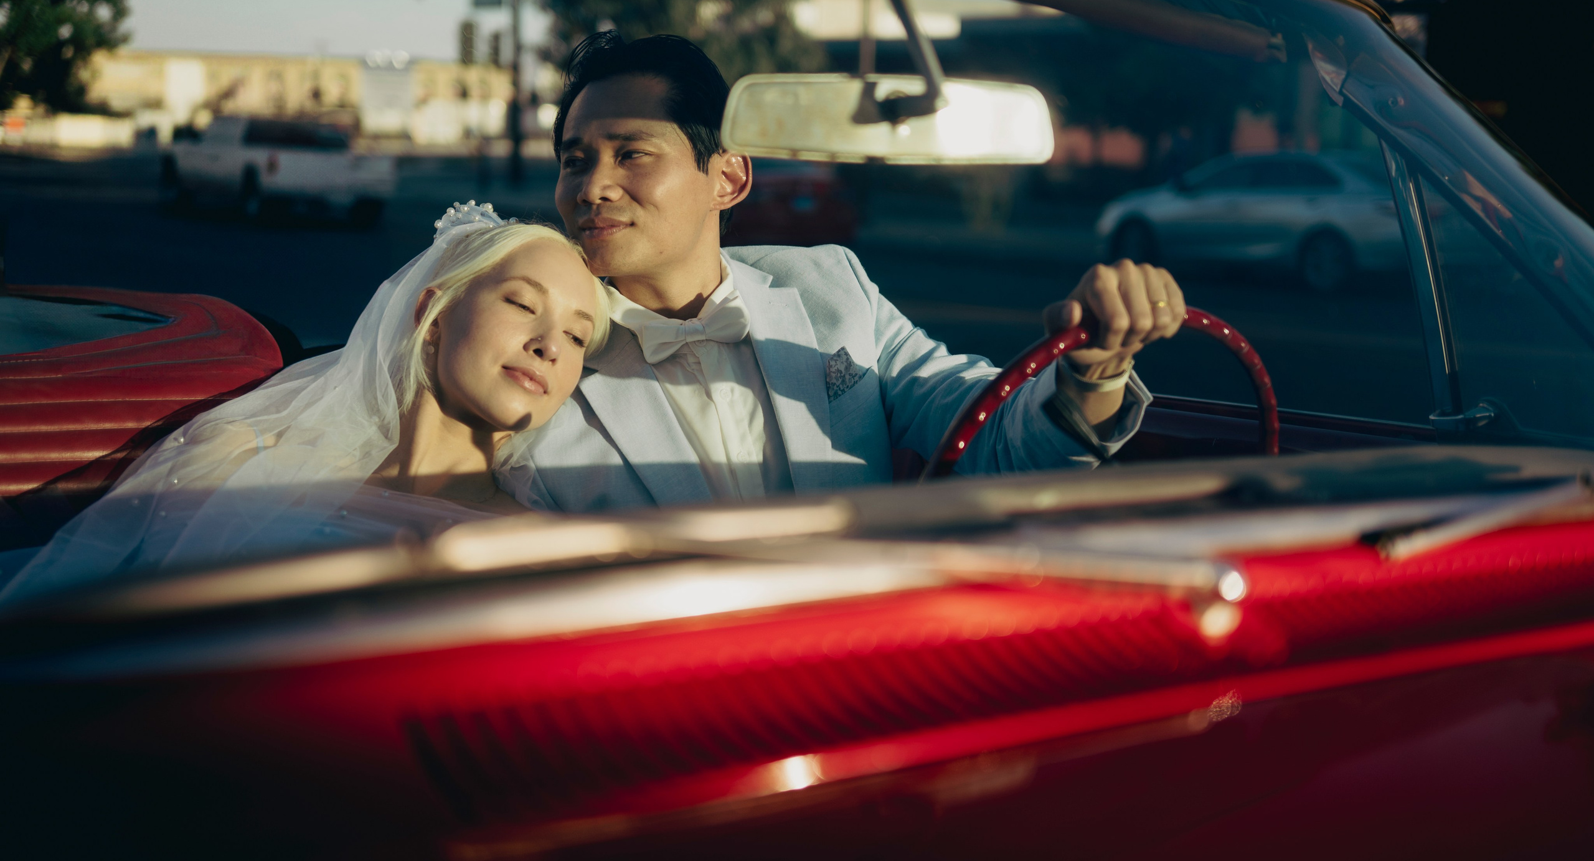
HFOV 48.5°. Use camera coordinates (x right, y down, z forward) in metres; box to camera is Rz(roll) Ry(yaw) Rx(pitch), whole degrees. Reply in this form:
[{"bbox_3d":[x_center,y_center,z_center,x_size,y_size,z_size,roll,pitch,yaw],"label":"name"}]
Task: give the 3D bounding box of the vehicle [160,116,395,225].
[{"bbox_3d":[-8.664,-4.344,29.300,1.870,1.730,5.400,-4,10,-36],"label":"vehicle"}]

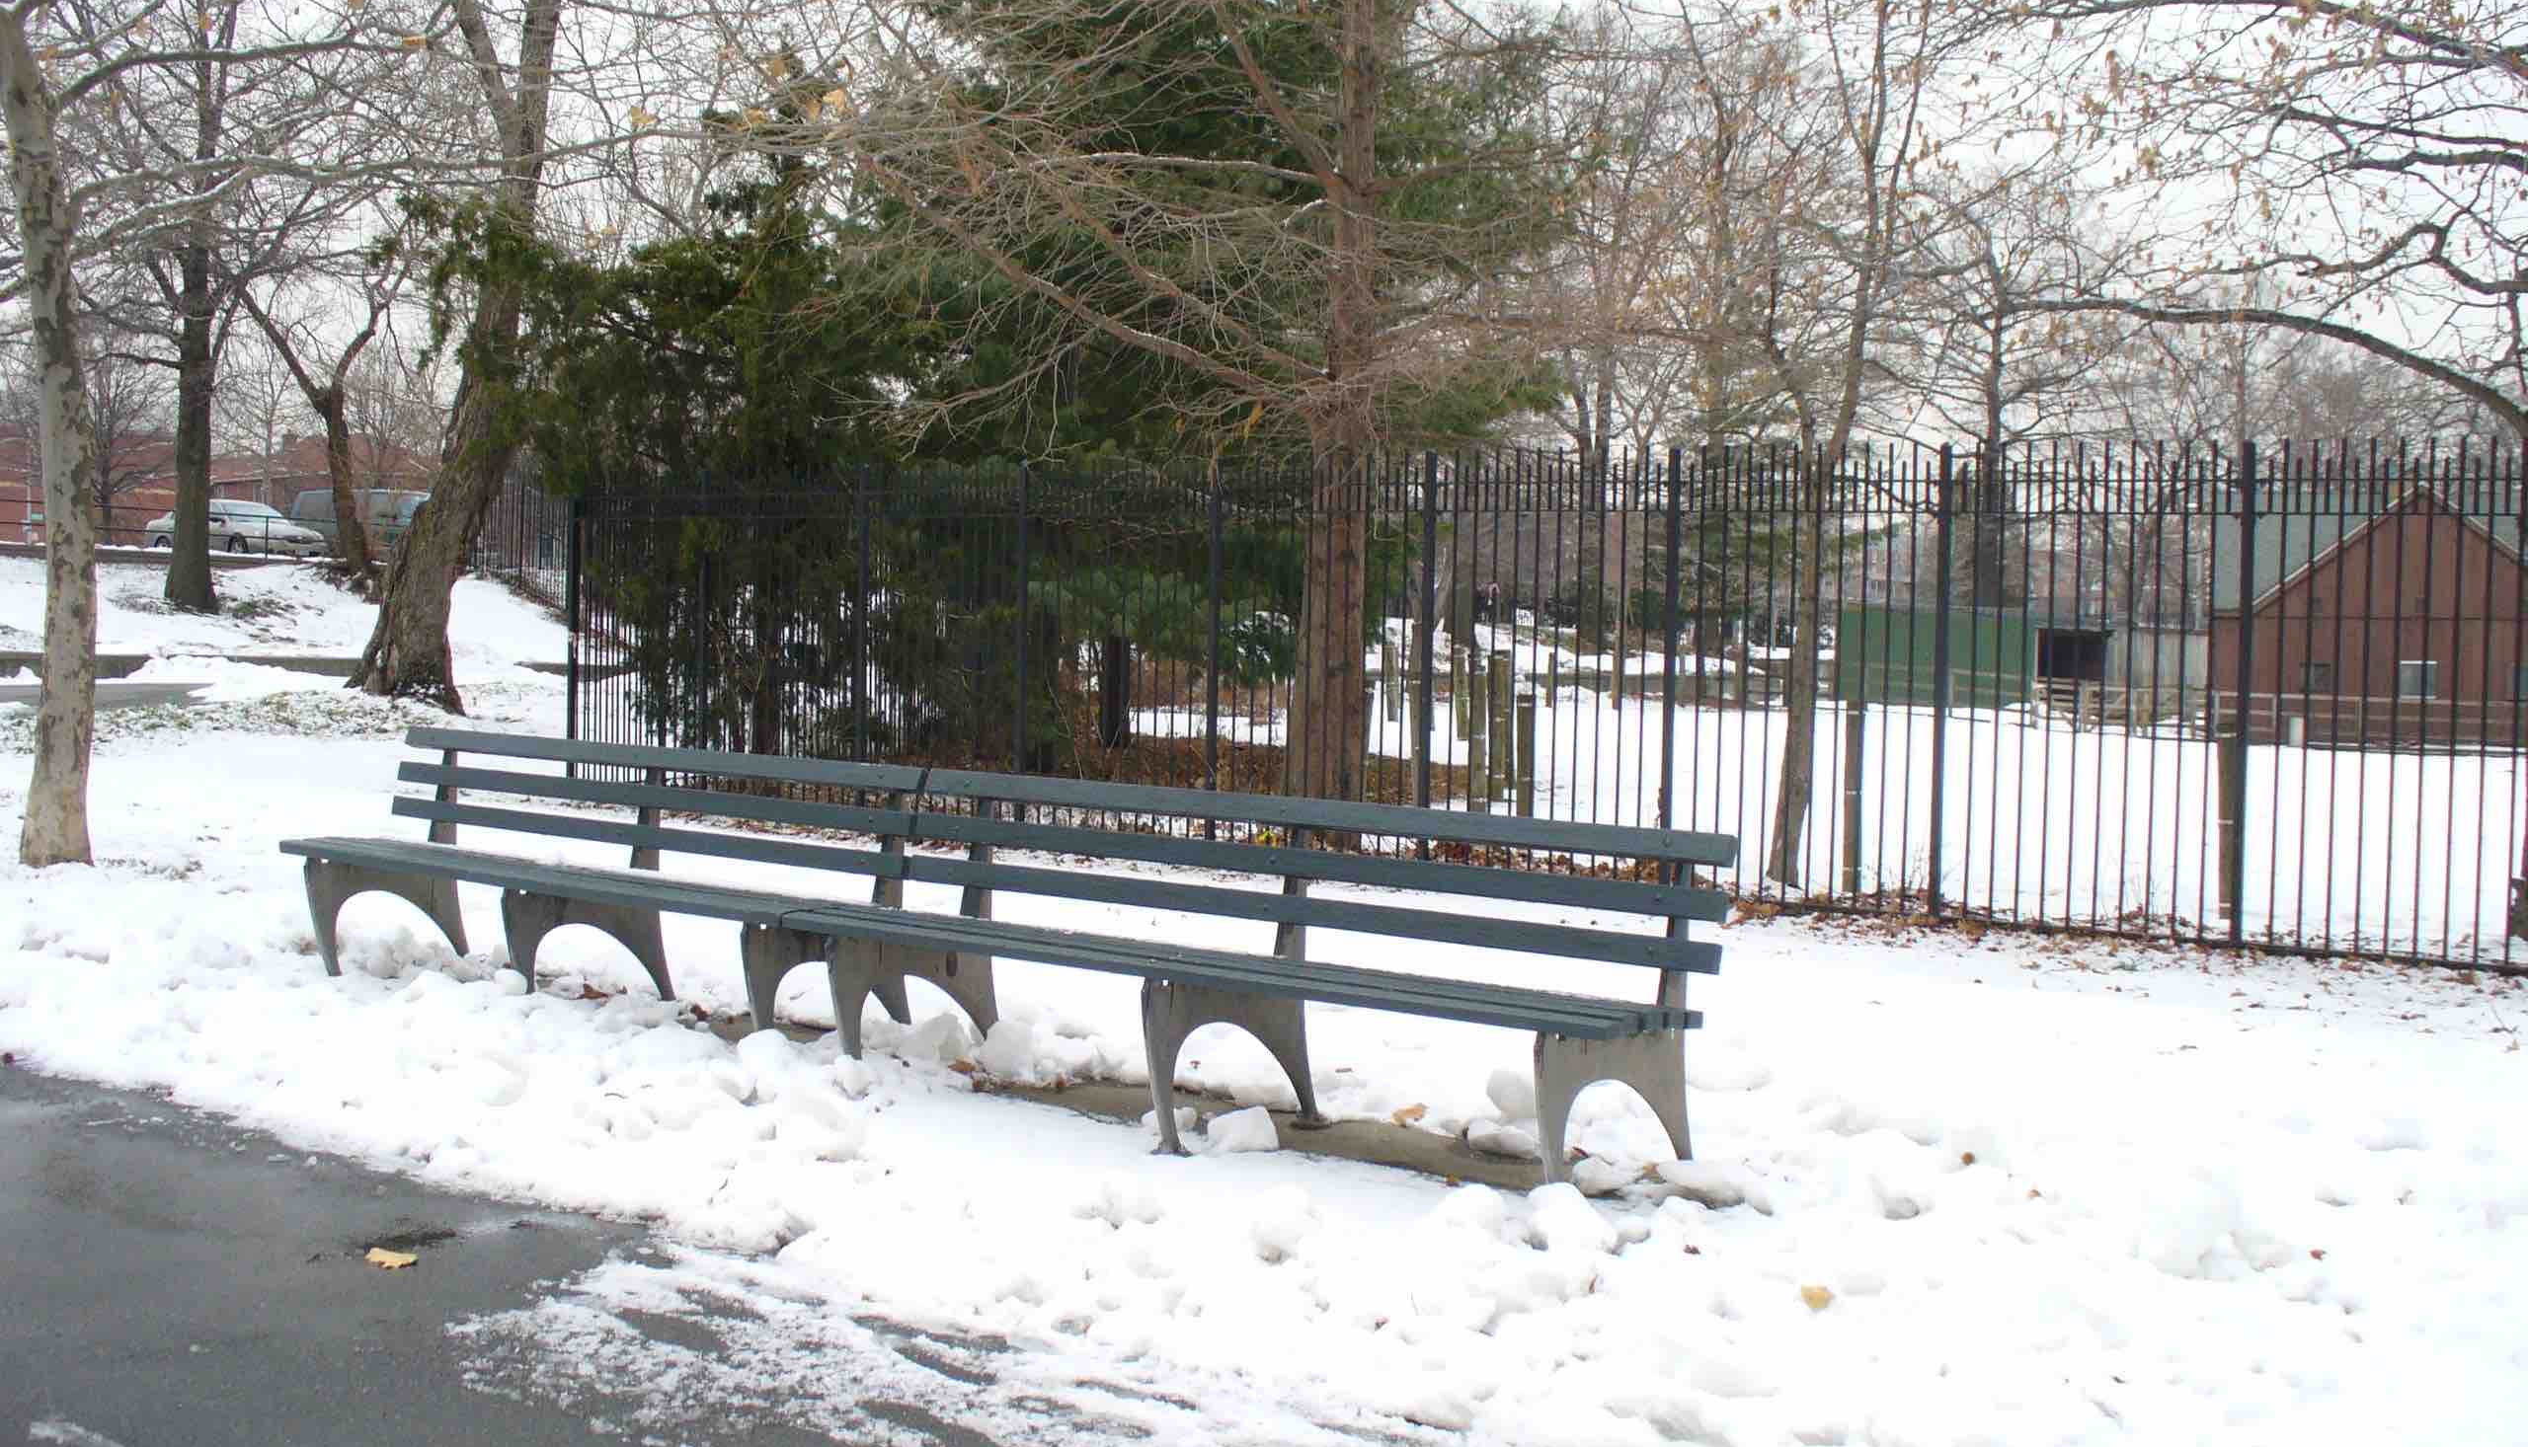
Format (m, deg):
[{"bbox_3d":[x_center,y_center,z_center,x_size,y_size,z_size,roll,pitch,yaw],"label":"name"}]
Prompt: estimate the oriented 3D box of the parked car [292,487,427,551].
[{"bbox_3d":[-19.633,-4.367,60.891,4.950,1.760,1.920,2,3,35],"label":"parked car"}]

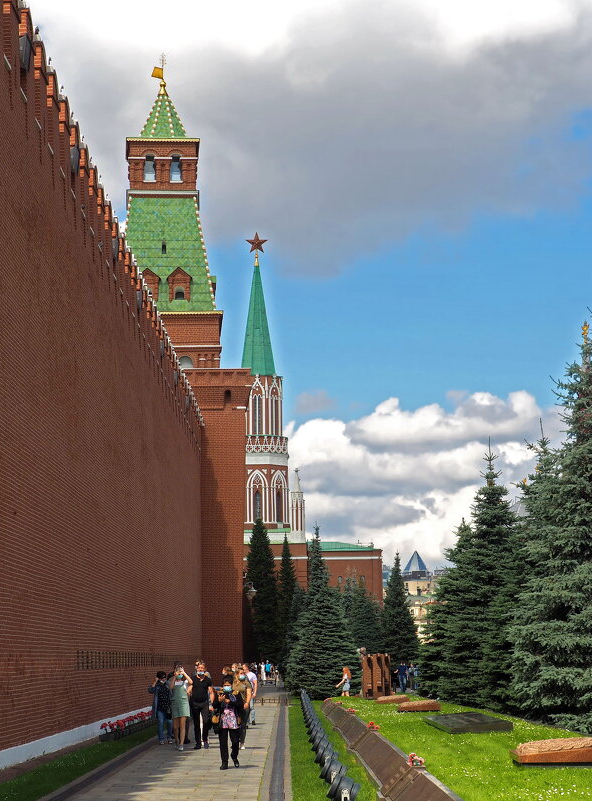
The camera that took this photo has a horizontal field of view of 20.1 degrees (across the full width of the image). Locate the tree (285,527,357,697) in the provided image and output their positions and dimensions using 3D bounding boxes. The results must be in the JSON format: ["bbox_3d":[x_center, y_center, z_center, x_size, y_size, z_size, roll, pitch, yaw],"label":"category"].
[{"bbox_3d":[1.162,10.432,82.374,3.800,8.409,3.800,0,-9,0],"label":"tree"}]

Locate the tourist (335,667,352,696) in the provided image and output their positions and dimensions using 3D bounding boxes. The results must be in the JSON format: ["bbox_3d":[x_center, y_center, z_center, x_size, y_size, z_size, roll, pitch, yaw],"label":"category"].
[{"bbox_3d":[2.077,12.328,72.154,0.650,1.580,0.450,-1,-9,8],"label":"tourist"}]

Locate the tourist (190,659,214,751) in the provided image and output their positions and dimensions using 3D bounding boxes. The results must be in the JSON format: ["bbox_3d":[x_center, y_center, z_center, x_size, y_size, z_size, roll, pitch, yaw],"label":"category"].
[{"bbox_3d":[-1.962,6.352,34.756,0.550,1.759,0.420,0,-9,0],"label":"tourist"}]

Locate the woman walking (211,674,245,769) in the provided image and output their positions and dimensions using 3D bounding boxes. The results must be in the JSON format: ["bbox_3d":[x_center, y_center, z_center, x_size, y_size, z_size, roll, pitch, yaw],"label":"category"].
[{"bbox_3d":[-1.162,5.469,28.426,0.560,1.551,0.520,-1,-9,5],"label":"woman walking"}]

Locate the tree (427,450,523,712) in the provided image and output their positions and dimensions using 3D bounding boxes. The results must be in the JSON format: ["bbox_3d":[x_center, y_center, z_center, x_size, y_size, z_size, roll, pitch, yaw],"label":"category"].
[{"bbox_3d":[7.187,6.560,62.203,3.600,9.534,3.600,0,-9,0],"label":"tree"}]

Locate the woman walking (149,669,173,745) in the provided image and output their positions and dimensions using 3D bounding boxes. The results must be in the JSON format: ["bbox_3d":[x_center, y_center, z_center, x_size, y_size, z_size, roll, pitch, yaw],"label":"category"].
[{"bbox_3d":[-2.881,6.538,35.428,0.520,1.600,0.420,0,-9,-5],"label":"woman walking"}]

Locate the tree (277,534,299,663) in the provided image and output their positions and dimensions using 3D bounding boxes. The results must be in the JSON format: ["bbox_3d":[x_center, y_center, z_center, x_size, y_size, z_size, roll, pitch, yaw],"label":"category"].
[{"bbox_3d":[-0.781,17.319,138.949,2.900,12.283,2.900,0,-9,0],"label":"tree"}]

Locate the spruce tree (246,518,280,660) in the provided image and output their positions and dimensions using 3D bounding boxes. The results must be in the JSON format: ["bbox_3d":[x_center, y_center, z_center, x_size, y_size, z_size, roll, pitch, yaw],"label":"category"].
[{"bbox_3d":[-2.329,14.878,123.194,3.000,12.320,3.000,0,-9,0],"label":"spruce tree"}]

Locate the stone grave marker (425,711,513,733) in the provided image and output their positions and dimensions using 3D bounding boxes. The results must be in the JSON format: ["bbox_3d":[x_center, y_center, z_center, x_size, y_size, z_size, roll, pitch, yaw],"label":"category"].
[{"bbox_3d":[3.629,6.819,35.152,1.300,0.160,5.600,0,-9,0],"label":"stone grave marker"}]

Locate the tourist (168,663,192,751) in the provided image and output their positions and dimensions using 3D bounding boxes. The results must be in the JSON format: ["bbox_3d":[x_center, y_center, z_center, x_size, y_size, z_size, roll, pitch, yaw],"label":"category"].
[{"bbox_3d":[-2.299,6.133,33.161,0.500,1.700,0.420,0,-9,-5],"label":"tourist"}]

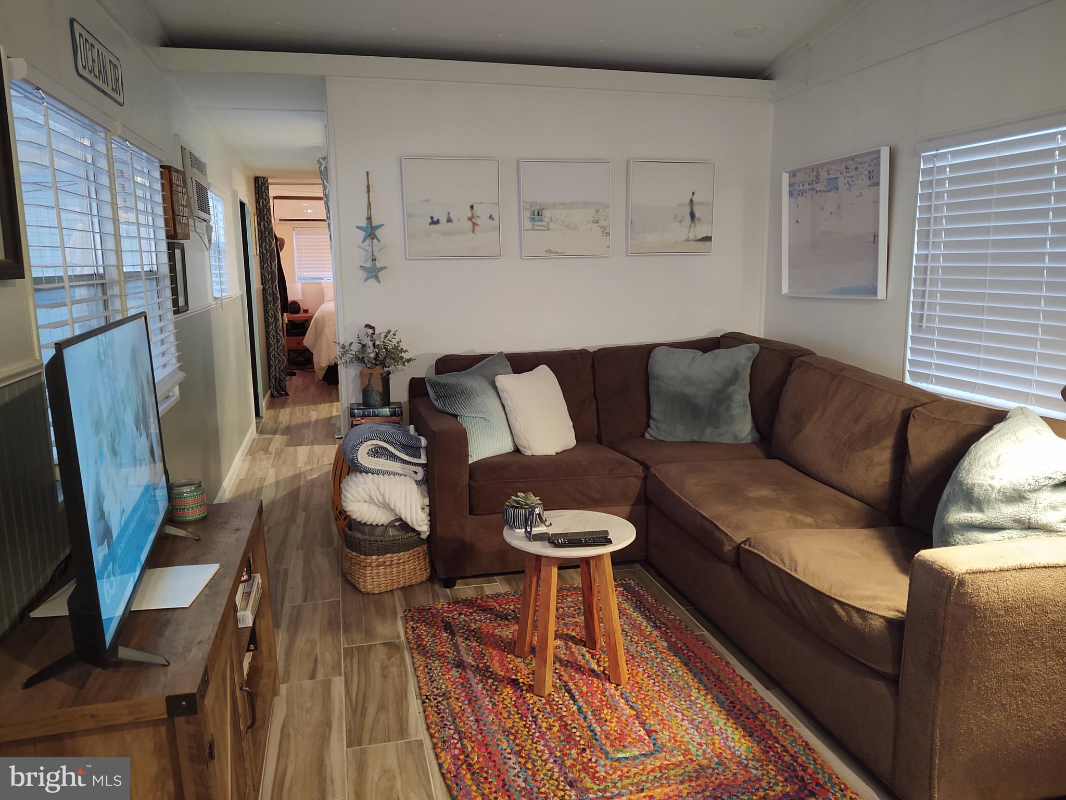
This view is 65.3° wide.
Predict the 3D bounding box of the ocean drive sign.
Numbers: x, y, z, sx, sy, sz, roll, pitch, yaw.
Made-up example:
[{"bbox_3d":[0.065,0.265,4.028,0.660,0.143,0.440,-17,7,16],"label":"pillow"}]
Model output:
[{"bbox_3d":[-1.383,-1.061,2.652,0.018,0.149,0.569,-3,10,-13],"label":"ocean drive sign"}]

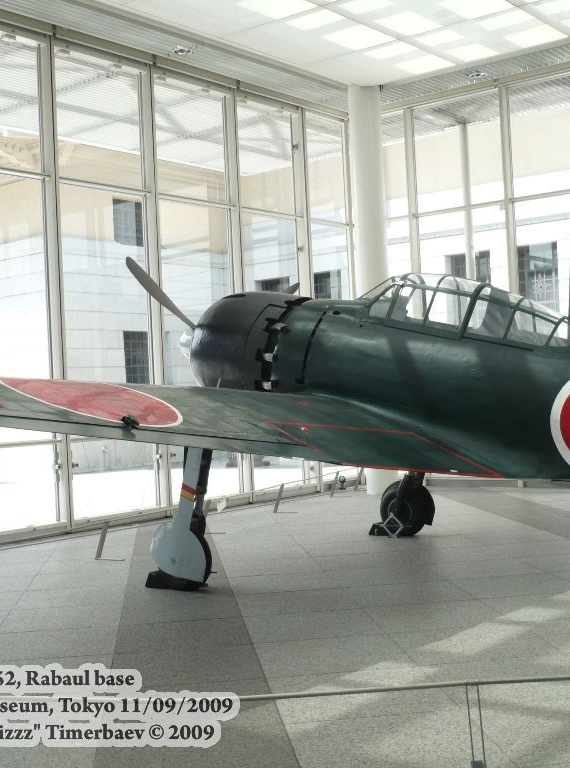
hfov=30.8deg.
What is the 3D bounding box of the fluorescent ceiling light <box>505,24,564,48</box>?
[{"bbox_3d":[3.543,-4.947,14.672,0.660,0.080,0.660,-4,-1,38],"label":"fluorescent ceiling light"}]

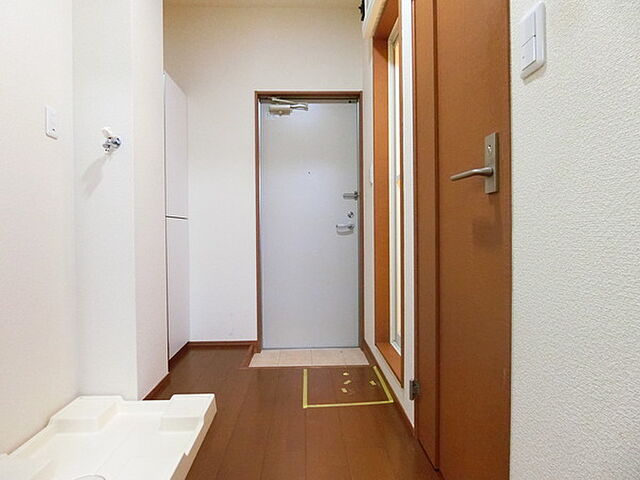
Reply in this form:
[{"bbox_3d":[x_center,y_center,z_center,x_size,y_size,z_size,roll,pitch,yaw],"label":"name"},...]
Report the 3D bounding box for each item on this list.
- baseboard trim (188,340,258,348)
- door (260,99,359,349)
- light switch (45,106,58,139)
[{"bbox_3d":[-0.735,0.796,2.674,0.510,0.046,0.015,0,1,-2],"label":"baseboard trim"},{"bbox_3d":[-0.072,-0.136,2.737,0.825,1.987,0.110,0,1,-2],"label":"door"},{"bbox_3d":[-1.124,-0.493,1.486,0.011,0.119,0.071,0,1,-2],"label":"light switch"}]

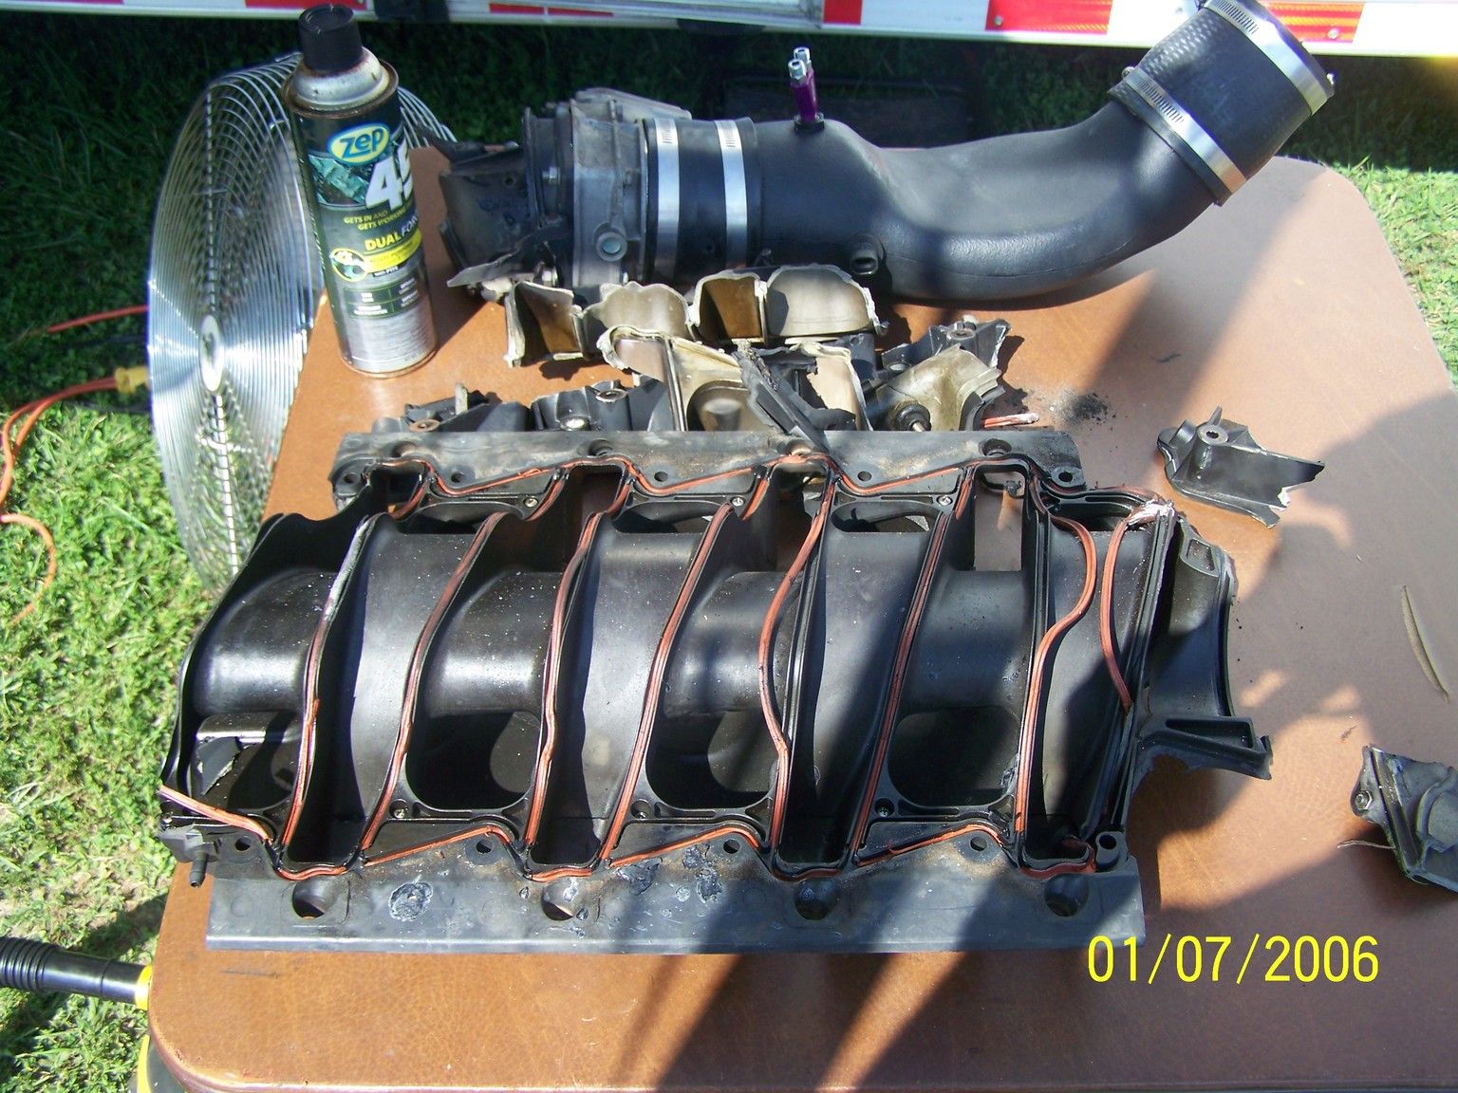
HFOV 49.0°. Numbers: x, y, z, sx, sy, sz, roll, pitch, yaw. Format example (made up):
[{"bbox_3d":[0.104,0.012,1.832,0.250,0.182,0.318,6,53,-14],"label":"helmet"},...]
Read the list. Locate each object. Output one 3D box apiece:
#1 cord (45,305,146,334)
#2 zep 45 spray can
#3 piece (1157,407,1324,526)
[{"bbox_3d":[-0.864,-0.312,2.191,0.167,0.012,0.020,-15,50,-14],"label":"cord"},{"bbox_3d":[-0.234,-0.221,1.022,0.069,0.252,0.069,0,49,0],"label":"zep 45 spray can"},{"bbox_3d":[0.323,-0.055,1.013,0.100,0.045,0.057,17,51,14],"label":"piece"}]

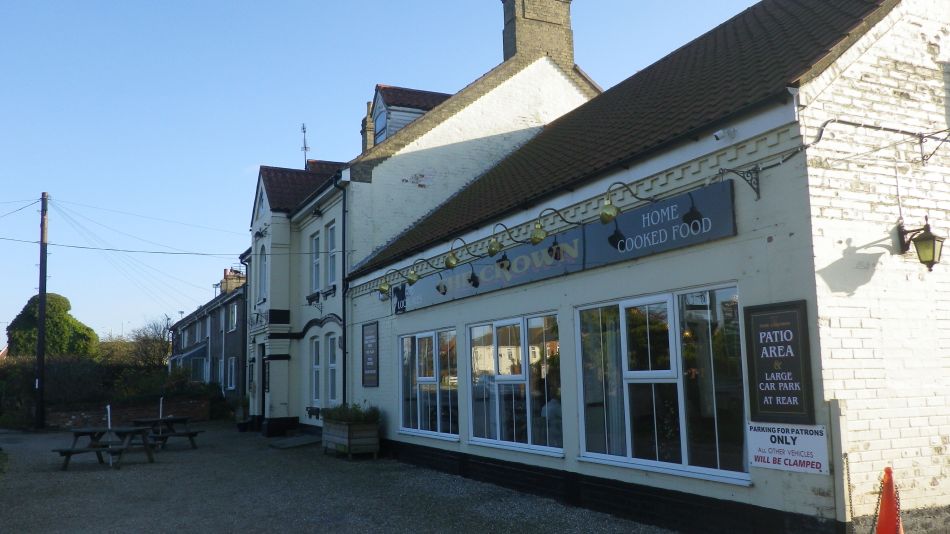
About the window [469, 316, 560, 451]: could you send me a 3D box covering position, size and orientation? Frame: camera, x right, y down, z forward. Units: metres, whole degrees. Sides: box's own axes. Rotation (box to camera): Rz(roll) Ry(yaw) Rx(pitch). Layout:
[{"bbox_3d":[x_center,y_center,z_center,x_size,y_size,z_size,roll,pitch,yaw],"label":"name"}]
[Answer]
[{"bbox_3d":[0.498,1.540,9.506,0.100,1.739,2.410,3,-10,-28],"label":"window"}]

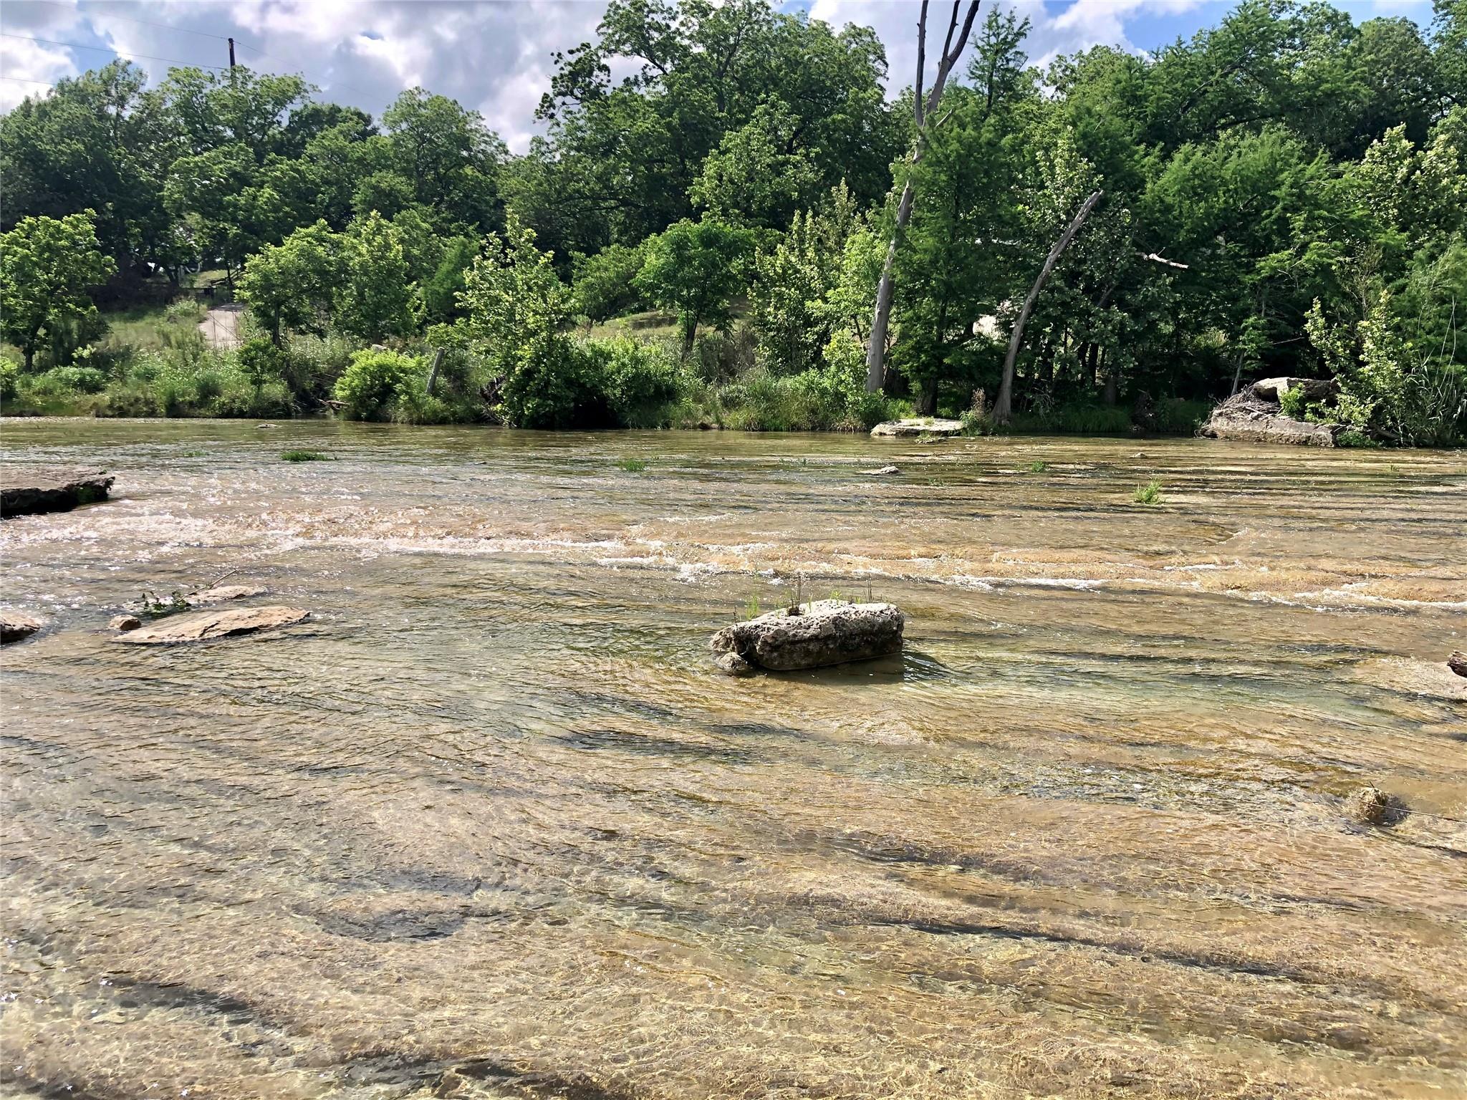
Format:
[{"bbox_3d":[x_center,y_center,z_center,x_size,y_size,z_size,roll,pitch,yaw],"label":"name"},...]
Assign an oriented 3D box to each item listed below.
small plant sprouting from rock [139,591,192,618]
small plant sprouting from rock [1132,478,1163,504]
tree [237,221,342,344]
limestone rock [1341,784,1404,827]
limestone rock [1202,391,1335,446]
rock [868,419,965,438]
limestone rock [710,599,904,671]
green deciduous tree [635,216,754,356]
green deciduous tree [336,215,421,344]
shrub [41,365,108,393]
[{"bbox_3d":[-3.770,0.364,7.893,0.320,0.130,0.230,-4,9,-24],"label":"small plant sprouting from rock"},{"bbox_3d":[4.760,-0.678,13.652,0.320,0.270,0.290,3,9,19],"label":"small plant sprouting from rock"},{"bbox_3d":[-16.100,-9.512,42.860,3.700,4.400,3.500,-3,9,-21],"label":"tree"},{"bbox_3d":[2.310,0.910,4.314,0.180,0.110,0.150,5,10,29],"label":"limestone rock"},{"bbox_3d":[11.600,-2.932,25.751,2.750,1.100,1.700,5,10,30],"label":"limestone rock"},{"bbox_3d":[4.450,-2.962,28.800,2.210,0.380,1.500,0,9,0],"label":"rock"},{"bbox_3d":[0.415,0.472,6.746,1.040,0.250,0.420,-4,10,-26],"label":"limestone rock"},{"bbox_3d":[-1.197,-8.237,37.000,3.640,4.360,3.400,0,9,-2],"label":"green deciduous tree"},{"bbox_3d":[-12.950,-9.661,42.837,2.950,4.600,2.900,-3,9,-17],"label":"green deciduous tree"},{"bbox_3d":[-21.103,-5.468,38.000,2.120,0.920,1.500,-5,10,-28],"label":"shrub"}]

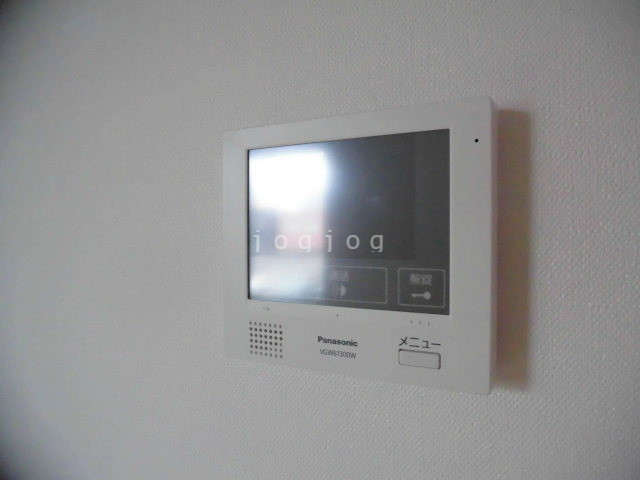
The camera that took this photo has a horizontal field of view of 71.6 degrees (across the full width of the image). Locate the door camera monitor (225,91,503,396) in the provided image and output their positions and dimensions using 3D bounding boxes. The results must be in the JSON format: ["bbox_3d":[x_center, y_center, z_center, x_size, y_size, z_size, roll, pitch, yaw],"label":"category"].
[{"bbox_3d":[0.016,0.003,0.276,0.170,0.153,0.025,0,1,26],"label":"door camera monitor"}]

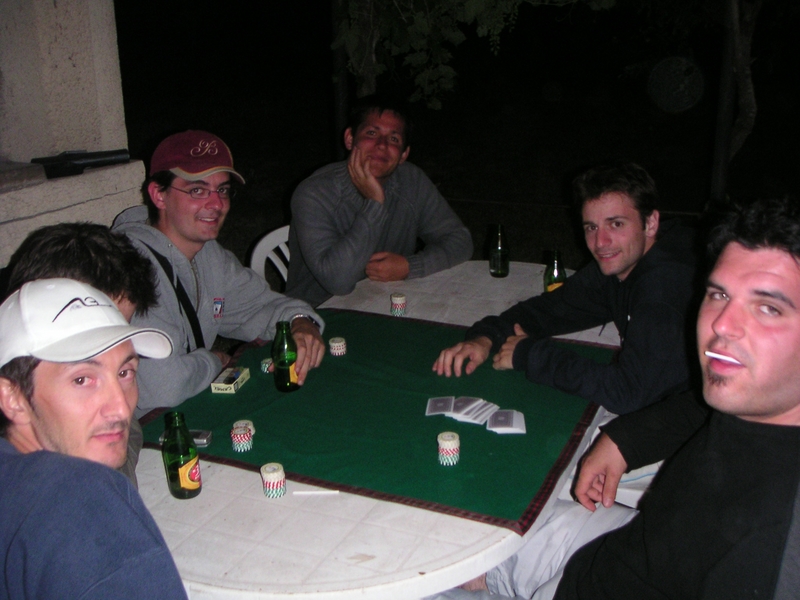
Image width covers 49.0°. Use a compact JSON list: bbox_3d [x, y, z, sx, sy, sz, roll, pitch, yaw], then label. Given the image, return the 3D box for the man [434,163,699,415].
[{"bbox_3d":[0.426,0.287,2.067,0.700,1.185,0.560,-9,21,-21],"label":"man"}]

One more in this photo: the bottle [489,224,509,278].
[{"bbox_3d":[0.308,-0.157,2.710,0.061,0.158,0.061,-1,19,0],"label":"bottle"}]

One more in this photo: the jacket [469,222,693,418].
[{"bbox_3d":[0.423,0.121,2.019,0.560,0.610,0.530,-9,21,-21],"label":"jacket"}]

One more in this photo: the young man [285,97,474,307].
[{"bbox_3d":[-0.050,-0.009,2.839,0.580,1.245,0.700,-10,21,-24],"label":"young man"}]

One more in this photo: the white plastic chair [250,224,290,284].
[{"bbox_3d":[-0.157,0.159,2.993,0.560,0.830,0.570,-13,23,-31],"label":"white plastic chair"}]

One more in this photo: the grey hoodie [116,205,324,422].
[{"bbox_3d":[-0.459,0.078,2.071,0.480,0.630,0.540,14,25,37],"label":"grey hoodie"}]

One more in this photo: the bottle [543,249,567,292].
[{"bbox_3d":[0.430,-0.066,2.446,0.061,0.158,0.061,-1,19,0],"label":"bottle"}]

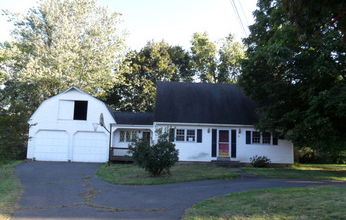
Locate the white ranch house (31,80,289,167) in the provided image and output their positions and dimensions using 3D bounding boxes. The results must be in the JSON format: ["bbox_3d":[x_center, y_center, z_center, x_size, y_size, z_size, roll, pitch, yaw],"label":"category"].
[{"bbox_3d":[-0.805,0.869,22.832,18.750,6.650,8.000,2,-6,0],"label":"white ranch house"}]

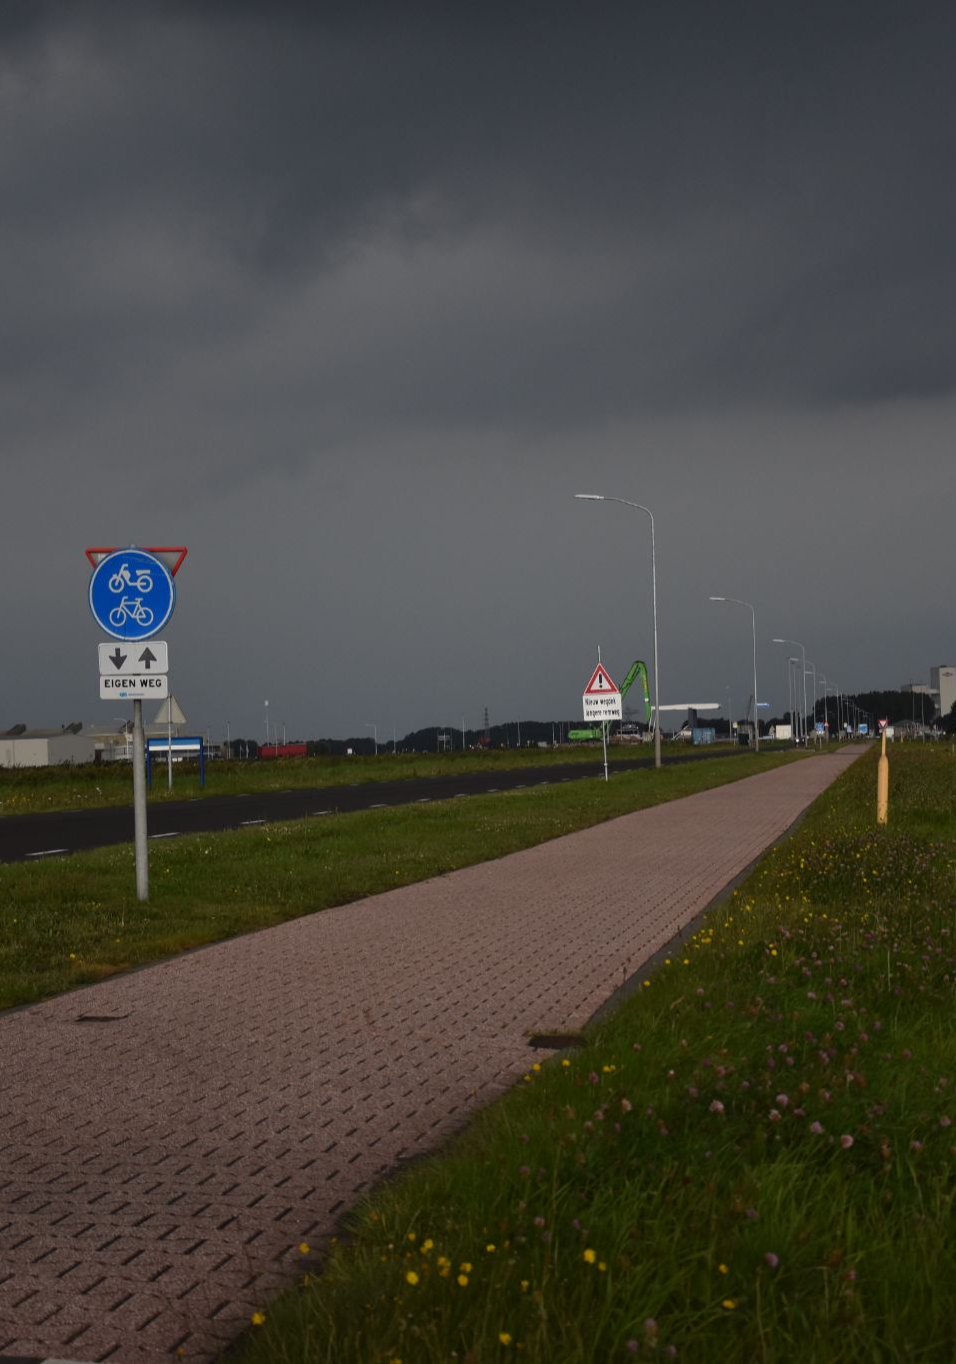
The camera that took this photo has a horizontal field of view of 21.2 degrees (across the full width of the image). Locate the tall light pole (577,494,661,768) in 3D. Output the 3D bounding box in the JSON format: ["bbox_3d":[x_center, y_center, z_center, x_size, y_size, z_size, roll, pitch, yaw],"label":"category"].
[{"bbox_3d":[4.473,-1.569,81.277,2.470,8.660,0.280,-2,-1,9],"label":"tall light pole"}]

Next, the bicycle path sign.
[{"bbox_3d":[-2.233,-0.559,16.550,0.600,0.600,0.040,-2,-1,14],"label":"bicycle path sign"}]

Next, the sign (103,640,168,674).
[{"bbox_3d":[-2.223,-0.157,16.550,0.470,0.200,0.030,-2,-1,14],"label":"sign"}]

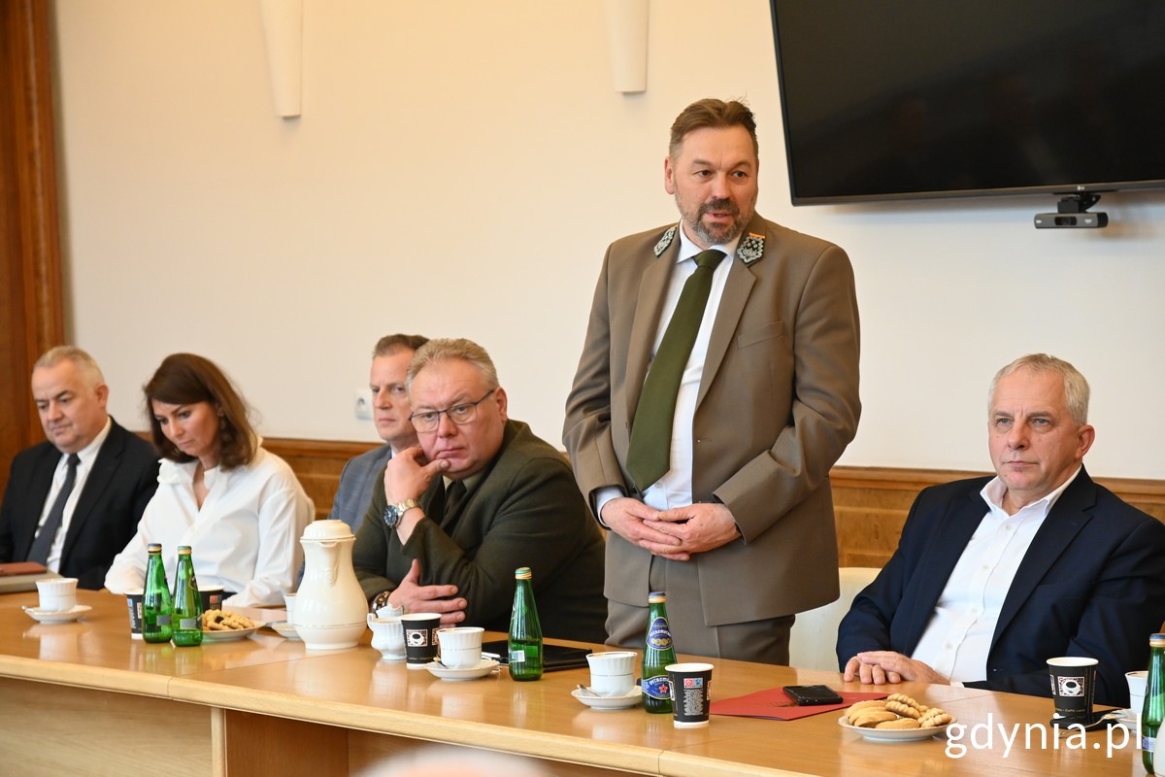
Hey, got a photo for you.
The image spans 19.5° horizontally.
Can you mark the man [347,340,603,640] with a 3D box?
[{"bbox_3d":[-0.200,0.557,6.910,0.570,1.300,0.720,0,3,33],"label":"man"}]

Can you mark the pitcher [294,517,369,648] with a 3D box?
[{"bbox_3d":[-0.498,0.383,6.699,0.148,0.252,0.175,-2,2,-7],"label":"pitcher"}]

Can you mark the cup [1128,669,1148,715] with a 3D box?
[{"bbox_3d":[0.889,0.478,5.291,0.088,0.068,0.098,-1,2,9],"label":"cup"}]

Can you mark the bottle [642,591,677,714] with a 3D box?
[{"bbox_3d":[0.125,0.436,5.626,0.061,0.199,0.061,-2,2,1],"label":"bottle"}]

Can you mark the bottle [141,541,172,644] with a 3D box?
[{"bbox_3d":[-0.863,0.414,6.867,0.061,0.199,0.061,-2,2,-7],"label":"bottle"}]

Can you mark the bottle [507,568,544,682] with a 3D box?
[{"bbox_3d":[-0.104,0.423,6.102,0.061,0.199,0.061,-2,2,-1],"label":"bottle"}]

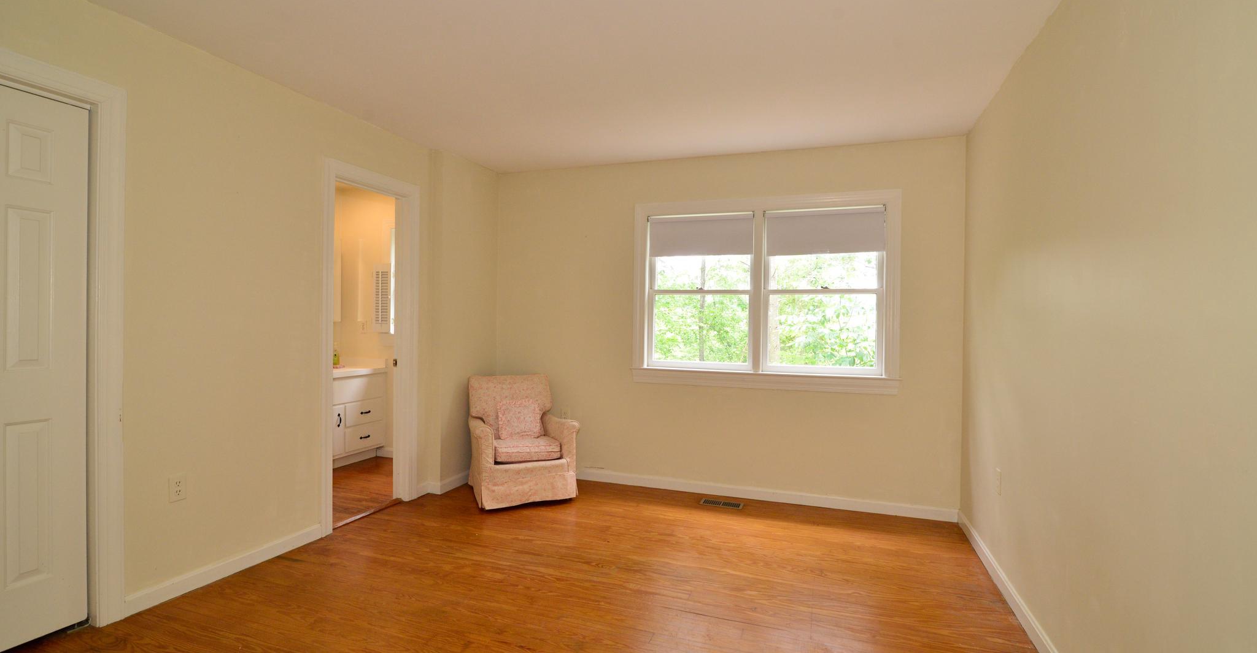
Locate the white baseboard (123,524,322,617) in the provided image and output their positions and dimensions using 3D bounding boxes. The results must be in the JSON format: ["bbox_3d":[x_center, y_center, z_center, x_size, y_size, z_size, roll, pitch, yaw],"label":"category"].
[{"bbox_3d":[-1.904,1.153,2.730,0.017,0.085,0.955,1,1,19],"label":"white baseboard"}]

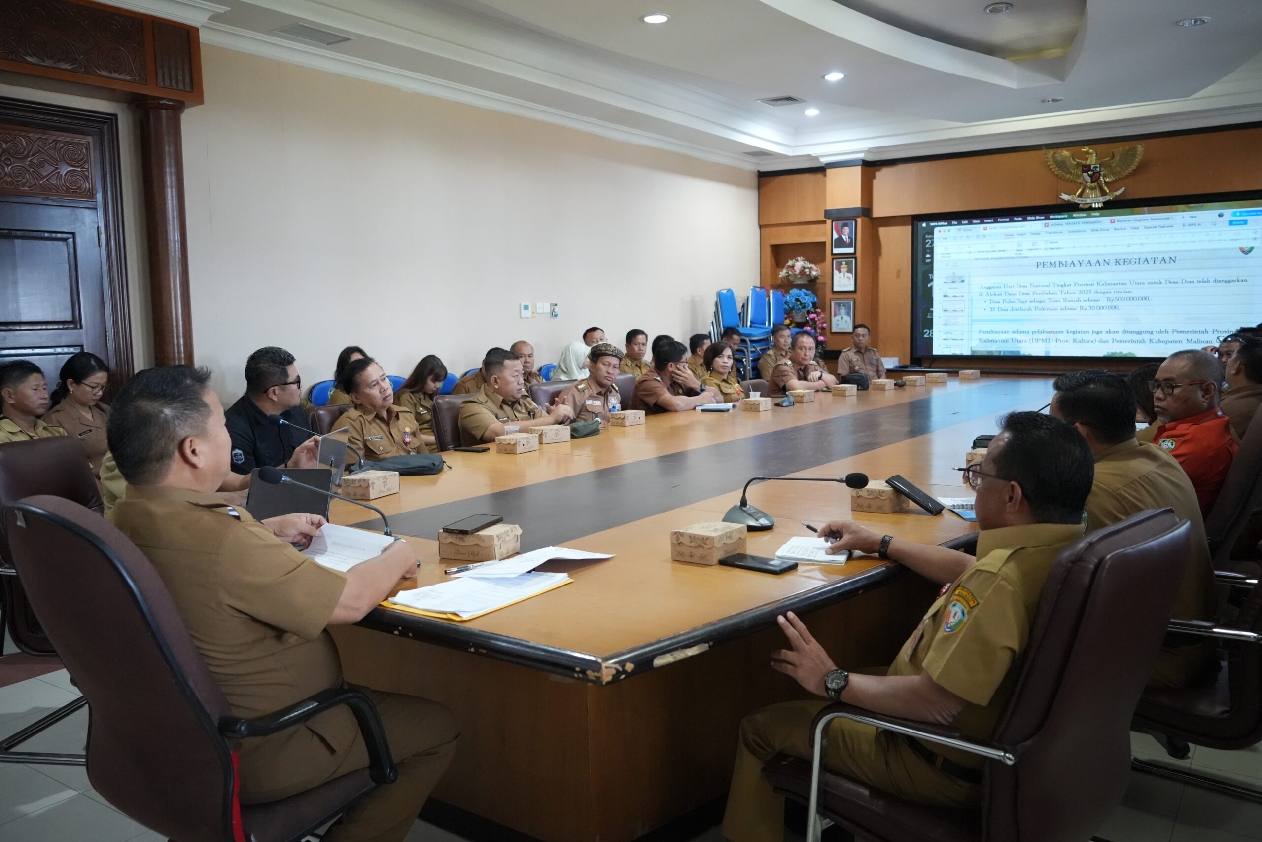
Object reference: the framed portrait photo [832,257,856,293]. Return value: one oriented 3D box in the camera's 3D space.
[{"bbox_3d":[2.593,-1.769,11.944,0.314,0.420,0.030,4,7,35],"label":"framed portrait photo"}]

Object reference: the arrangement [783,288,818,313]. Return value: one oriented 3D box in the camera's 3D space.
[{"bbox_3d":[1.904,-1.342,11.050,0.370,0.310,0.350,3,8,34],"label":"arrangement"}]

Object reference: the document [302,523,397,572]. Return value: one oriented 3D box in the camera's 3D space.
[{"bbox_3d":[-0.627,0.288,2.160,0.210,0.020,0.280,4,29,35],"label":"document"}]

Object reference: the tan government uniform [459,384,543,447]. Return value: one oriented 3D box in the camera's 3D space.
[{"bbox_3d":[-0.672,0.115,5.102,0.380,0.620,0.500,2,6,21],"label":"tan government uniform"}]

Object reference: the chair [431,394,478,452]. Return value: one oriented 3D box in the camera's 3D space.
[{"bbox_3d":[-0.591,0.337,5.126,0.640,0.980,0.600,3,8,34],"label":"chair"}]

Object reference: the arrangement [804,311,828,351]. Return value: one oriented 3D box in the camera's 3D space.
[{"bbox_3d":[2.053,-1.001,10.900,0.270,0.450,0.260,3,8,34],"label":"arrangement"}]

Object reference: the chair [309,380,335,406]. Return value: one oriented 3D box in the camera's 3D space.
[{"bbox_3d":[-1.962,0.177,7.005,0.550,0.900,0.460,4,7,35],"label":"chair"}]

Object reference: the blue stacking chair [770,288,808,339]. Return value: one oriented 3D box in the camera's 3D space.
[{"bbox_3d":[2.005,-1.159,12.066,0.550,0.900,0.450,4,7,35],"label":"blue stacking chair"}]

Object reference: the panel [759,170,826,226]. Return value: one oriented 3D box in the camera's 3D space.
[{"bbox_3d":[1.798,-2.469,10.942,0.811,0.525,0.040,3,8,34],"label":"panel"}]

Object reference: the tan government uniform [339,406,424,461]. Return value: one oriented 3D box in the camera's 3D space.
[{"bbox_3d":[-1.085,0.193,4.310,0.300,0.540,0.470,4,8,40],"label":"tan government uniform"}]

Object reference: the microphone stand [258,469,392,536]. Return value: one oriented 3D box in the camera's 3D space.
[{"bbox_3d":[-0.728,0.233,2.424,0.349,0.257,0.110,-3,7,-21],"label":"microphone stand"}]

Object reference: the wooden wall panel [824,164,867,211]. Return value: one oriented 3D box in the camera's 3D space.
[{"bbox_3d":[2.627,-2.830,11.924,0.440,0.500,0.170,4,7,35],"label":"wooden wall panel"}]

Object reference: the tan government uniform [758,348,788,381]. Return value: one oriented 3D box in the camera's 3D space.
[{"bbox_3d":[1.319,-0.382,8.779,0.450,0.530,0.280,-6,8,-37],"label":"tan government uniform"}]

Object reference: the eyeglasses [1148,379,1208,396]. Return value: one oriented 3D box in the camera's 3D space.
[{"bbox_3d":[1.730,-0.106,3.100,0.140,0.045,0.140,-2,6,-9],"label":"eyeglasses"}]

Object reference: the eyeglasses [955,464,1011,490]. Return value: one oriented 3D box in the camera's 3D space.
[{"bbox_3d":[0.771,0.121,2.100,0.145,0.045,0.140,10,10,26],"label":"eyeglasses"}]

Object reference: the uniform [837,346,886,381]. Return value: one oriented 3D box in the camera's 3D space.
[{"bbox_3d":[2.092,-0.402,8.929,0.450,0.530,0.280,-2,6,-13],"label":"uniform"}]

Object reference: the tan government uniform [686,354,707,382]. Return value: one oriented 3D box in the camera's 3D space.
[{"bbox_3d":[0.778,-0.393,10.363,0.320,0.620,0.460,1,6,18],"label":"tan government uniform"}]

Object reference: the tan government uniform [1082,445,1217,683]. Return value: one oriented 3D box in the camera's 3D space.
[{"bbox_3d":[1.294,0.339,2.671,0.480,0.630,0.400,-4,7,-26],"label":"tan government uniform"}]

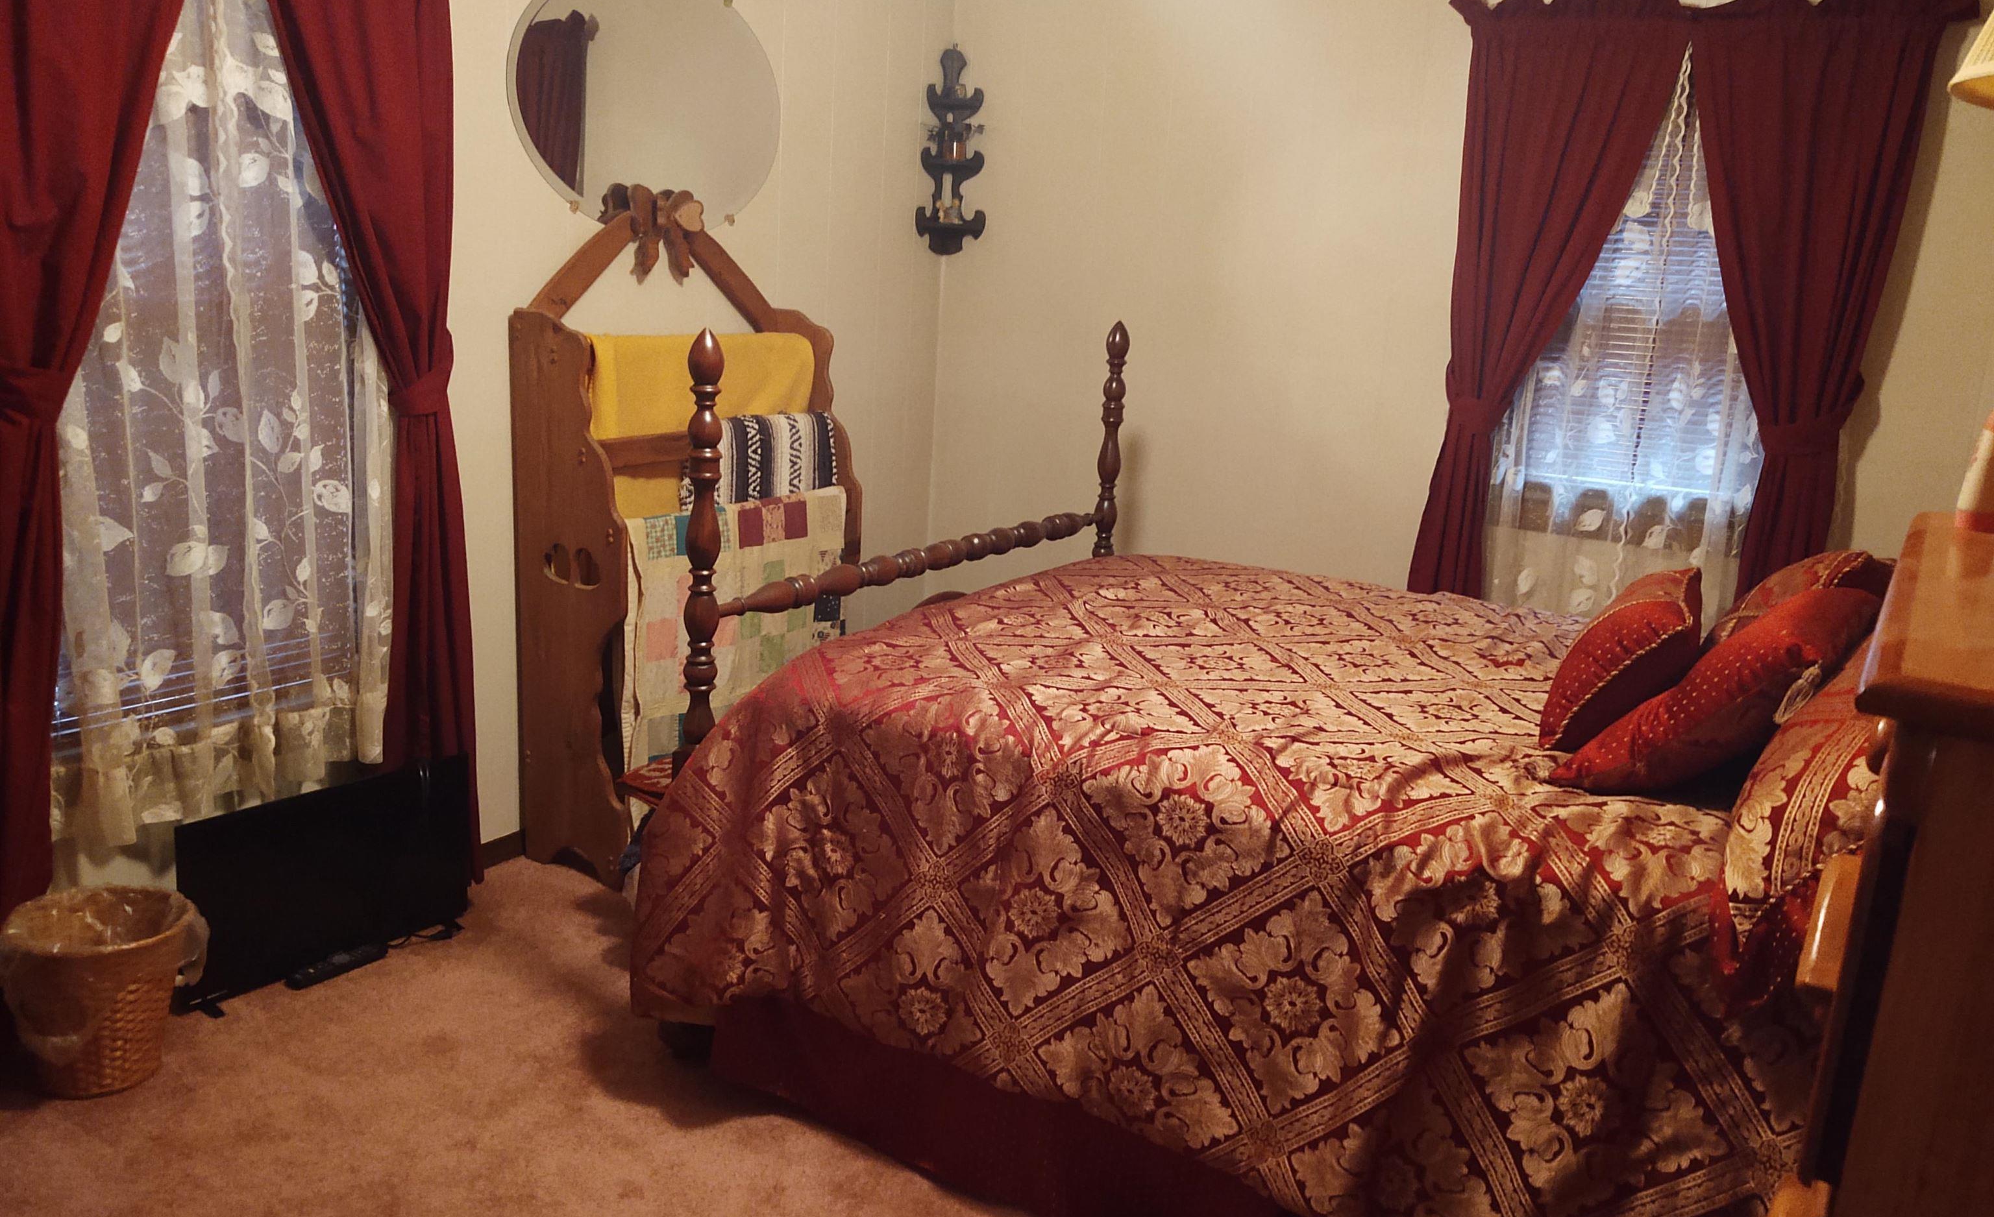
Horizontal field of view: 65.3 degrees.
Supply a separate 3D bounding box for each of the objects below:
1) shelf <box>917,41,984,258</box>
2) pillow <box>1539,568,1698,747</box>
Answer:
[{"bbox_3d":[-0.134,-1.330,4.543,0.209,0.580,0.127,0,14,-14],"label":"shelf"},{"bbox_3d":[1.058,0.088,2.544,0.127,0.315,0.427,46,27,12],"label":"pillow"}]

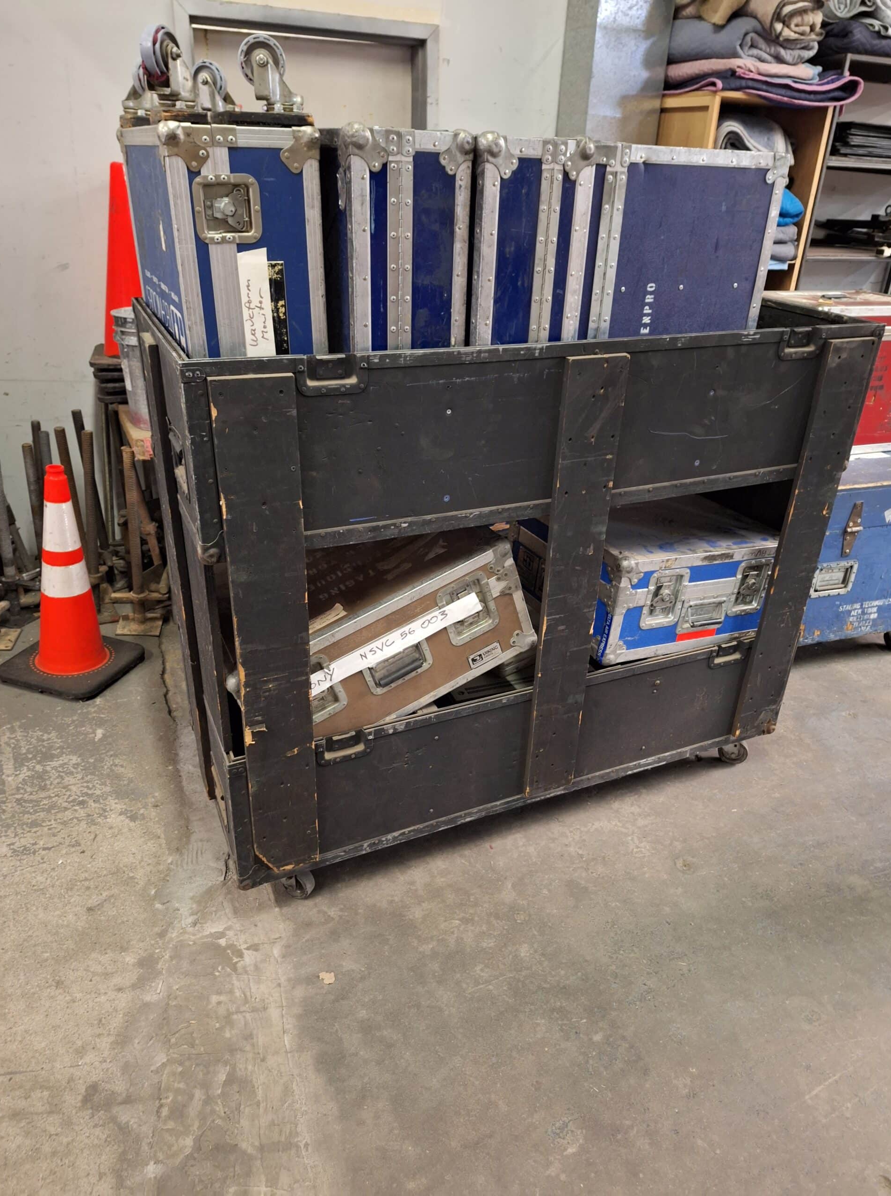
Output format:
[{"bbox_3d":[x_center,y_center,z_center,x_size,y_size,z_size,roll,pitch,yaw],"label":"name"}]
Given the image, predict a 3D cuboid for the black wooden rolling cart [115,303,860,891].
[{"bbox_3d":[0.131,-0.073,2.081,1.580,1.290,0.735,-10,30,-22],"label":"black wooden rolling cart"}]

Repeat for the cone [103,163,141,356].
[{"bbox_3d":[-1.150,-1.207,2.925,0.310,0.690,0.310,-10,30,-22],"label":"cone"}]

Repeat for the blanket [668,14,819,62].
[{"bbox_3d":[1.264,-2.394,3.451,0.440,0.170,0.500,-10,30,-22],"label":"blanket"}]

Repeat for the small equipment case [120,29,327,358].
[{"bbox_3d":[-0.420,-0.584,1.502,0.230,0.760,0.600,-10,30,-22],"label":"small equipment case"}]

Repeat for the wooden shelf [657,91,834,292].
[{"bbox_3d":[1.286,-1.377,3.980,0.680,1.880,0.430,-10,30,-22],"label":"wooden shelf"}]

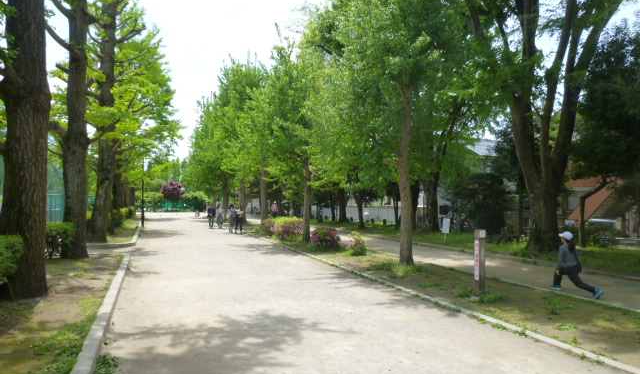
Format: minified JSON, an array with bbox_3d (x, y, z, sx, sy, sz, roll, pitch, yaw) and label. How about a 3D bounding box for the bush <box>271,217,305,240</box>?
[{"bbox_3d":[-1.457,1.905,20.414,1.200,0.980,1.200,1,-2,-22],"label":"bush"}]

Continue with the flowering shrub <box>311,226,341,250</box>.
[{"bbox_3d":[0.207,1.866,16.712,1.000,0.850,0.950,1,-2,-22],"label":"flowering shrub"}]

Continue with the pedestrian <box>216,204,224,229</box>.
[{"bbox_3d":[-6.426,1.903,28.623,0.500,1.610,0.350,0,-2,-14],"label":"pedestrian"}]

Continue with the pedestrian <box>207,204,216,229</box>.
[{"bbox_3d":[-6.986,1.892,28.723,0.550,1.650,0.360,0,-2,-14],"label":"pedestrian"}]

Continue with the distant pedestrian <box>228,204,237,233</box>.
[{"bbox_3d":[-4.930,1.804,25.023,0.500,1.610,0.360,1,-2,-18],"label":"distant pedestrian"}]

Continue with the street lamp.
[{"bbox_3d":[-11.781,0.227,29.570,0.300,5.000,0.300,1,-2,-22],"label":"street lamp"}]

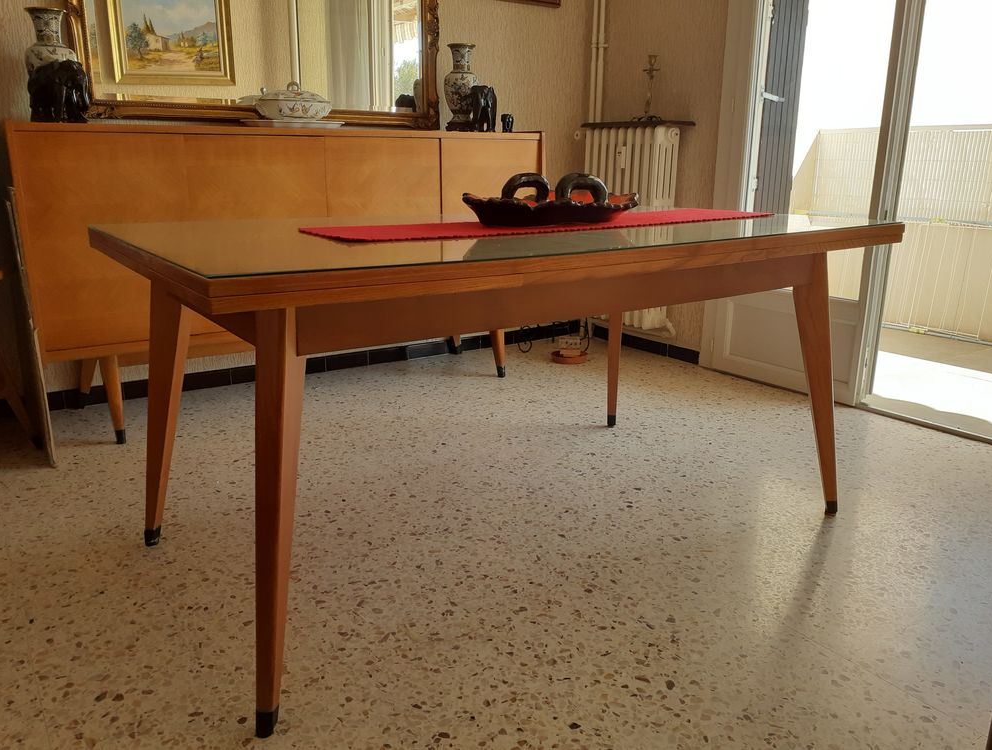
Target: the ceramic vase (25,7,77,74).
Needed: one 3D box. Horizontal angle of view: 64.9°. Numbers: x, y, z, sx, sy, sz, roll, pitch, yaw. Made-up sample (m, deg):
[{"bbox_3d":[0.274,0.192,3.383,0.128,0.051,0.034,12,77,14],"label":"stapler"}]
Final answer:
[{"bbox_3d":[-1.391,-0.969,2.457,0.138,0.351,0.138,-10,18,-31],"label":"ceramic vase"}]

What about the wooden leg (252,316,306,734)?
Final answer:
[{"bbox_3d":[-0.353,0.221,1.246,0.055,0.721,0.085,5,6,17],"label":"wooden leg"}]

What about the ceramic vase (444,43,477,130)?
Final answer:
[{"bbox_3d":[-0.141,-1.179,3.233,0.138,0.351,0.138,0,15,0],"label":"ceramic vase"}]

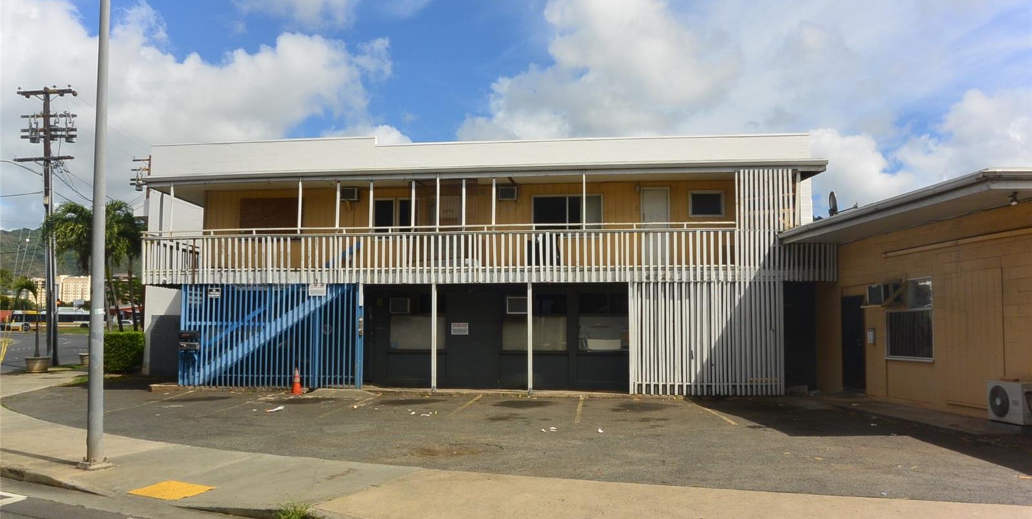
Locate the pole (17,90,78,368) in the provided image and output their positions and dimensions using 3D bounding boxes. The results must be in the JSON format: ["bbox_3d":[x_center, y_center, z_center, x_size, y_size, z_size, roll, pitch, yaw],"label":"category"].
[{"bbox_3d":[-18.530,-1.347,30.856,2.550,11.100,0.800,-3,-5,4],"label":"pole"}]

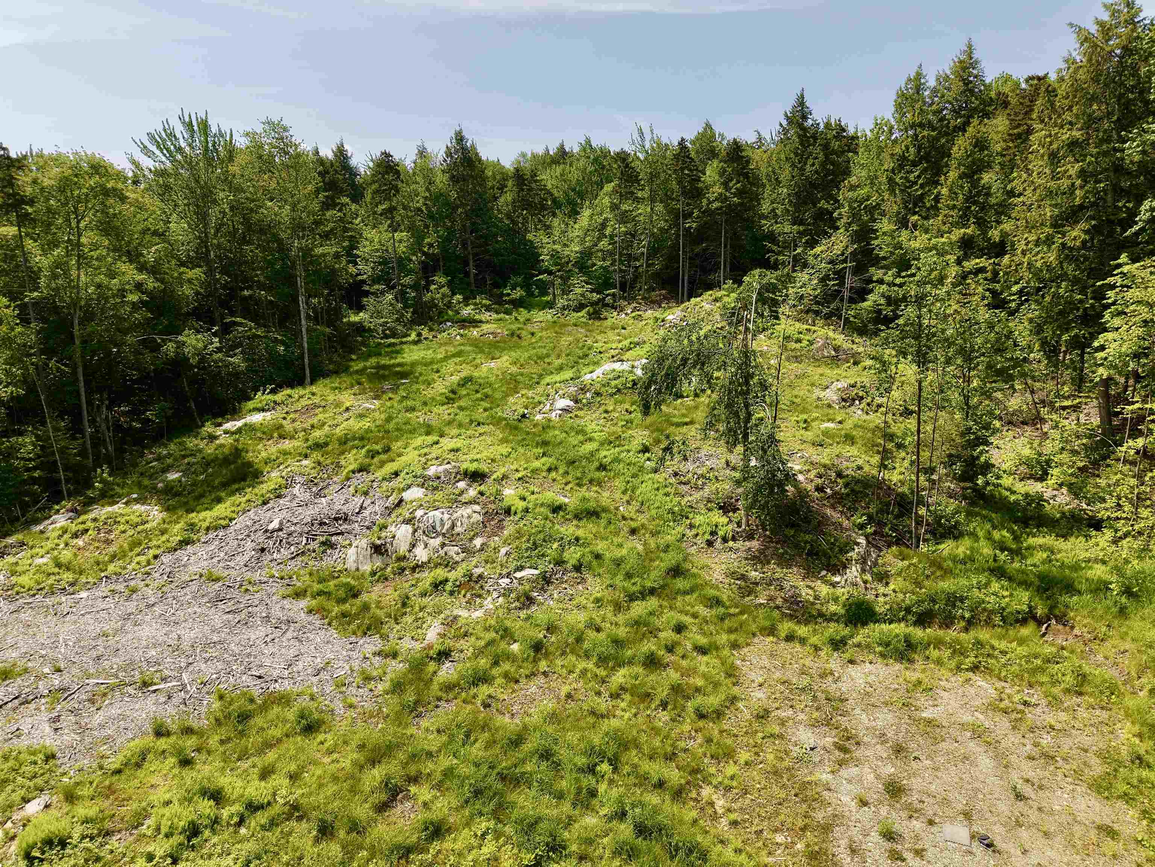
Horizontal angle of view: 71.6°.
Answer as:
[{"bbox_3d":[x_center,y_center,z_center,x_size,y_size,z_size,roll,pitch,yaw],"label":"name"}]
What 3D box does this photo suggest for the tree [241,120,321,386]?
[{"bbox_3d":[-16.523,-9.785,45.000,4.300,14.659,4.200,-4,11,-20],"label":"tree"}]

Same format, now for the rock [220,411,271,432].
[{"bbox_3d":[-16.967,-0.616,41.000,2.509,0.750,1.600,-4,11,-22],"label":"rock"}]

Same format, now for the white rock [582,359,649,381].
[{"bbox_3d":[2.285,-3.880,49.000,3.963,1.050,2.400,0,10,3],"label":"white rock"}]

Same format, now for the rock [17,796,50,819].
[{"bbox_3d":[-10.862,7.464,16.000,0.630,0.260,0.500,-7,12,-36],"label":"rock"}]

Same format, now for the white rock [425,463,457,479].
[{"bbox_3d":[-5.766,1.584,34.000,1.338,0.450,1.000,-2,10,-10],"label":"white rock"}]

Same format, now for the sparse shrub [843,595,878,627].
[{"bbox_3d":[8.646,5.394,24.500,1.098,0.850,1.050,4,11,20],"label":"sparse shrub"}]

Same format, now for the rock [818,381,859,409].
[{"bbox_3d":[14.183,-2.127,43.500,2.187,1.250,1.800,3,11,18],"label":"rock"}]

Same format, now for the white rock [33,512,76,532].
[{"bbox_3d":[-20.858,3.519,32.000,1.679,0.500,1.200,-7,12,-33],"label":"white rock"}]

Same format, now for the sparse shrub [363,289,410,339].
[{"bbox_3d":[-13.294,-8.401,56.000,3.244,3.500,3.100,-2,10,-13],"label":"sparse shrub"}]

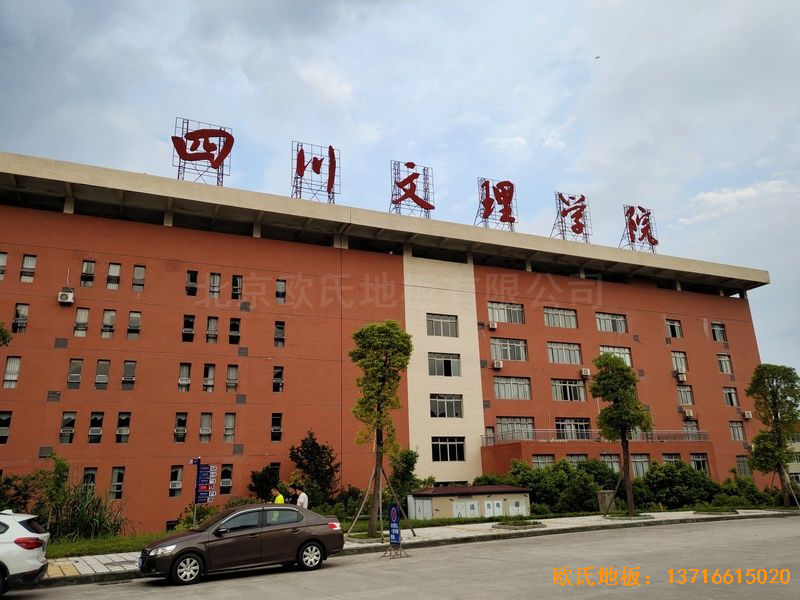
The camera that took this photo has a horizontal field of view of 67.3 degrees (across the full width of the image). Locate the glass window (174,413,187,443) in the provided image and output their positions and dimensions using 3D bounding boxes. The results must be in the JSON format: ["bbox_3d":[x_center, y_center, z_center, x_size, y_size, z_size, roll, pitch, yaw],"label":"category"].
[{"bbox_3d":[-14.712,8.585,40.446,0.699,1.965,0.150,6,-19,-22],"label":"glass window"}]

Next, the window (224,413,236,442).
[{"bbox_3d":[-12.305,9.236,43.533,0.730,2.023,0.180,5,-18,-23],"label":"window"}]

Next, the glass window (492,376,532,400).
[{"bbox_3d":[10.183,7.989,54.028,3.811,2.027,0.180,5,-18,-23],"label":"glass window"}]

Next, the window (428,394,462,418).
[{"bbox_3d":[3.800,8.610,48.666,2.865,1.871,0.150,6,-19,-22],"label":"window"}]

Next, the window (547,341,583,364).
[{"bbox_3d":[14.551,4.743,53.053,3.534,1.863,0.150,5,-19,-23],"label":"window"}]

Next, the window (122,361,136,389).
[{"bbox_3d":[-18.156,5.081,40.344,0.670,2.008,0.160,5,-18,-22],"label":"window"}]

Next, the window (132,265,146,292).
[{"bbox_3d":[-18.353,-1.519,42.347,0.729,1.980,0.160,5,-18,-22],"label":"window"}]

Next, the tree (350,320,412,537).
[{"bbox_3d":[-0.657,4.353,21.330,2.250,7.470,2.250,-2,-17,-1],"label":"tree"}]

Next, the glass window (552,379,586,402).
[{"bbox_3d":[15.165,8.100,53.880,3.677,1.974,0.160,5,-18,-22],"label":"glass window"}]

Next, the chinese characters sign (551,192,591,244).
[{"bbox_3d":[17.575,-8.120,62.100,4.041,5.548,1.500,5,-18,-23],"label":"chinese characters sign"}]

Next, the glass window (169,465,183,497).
[{"bbox_3d":[-14.466,11.730,38.919,0.719,1.920,0.150,5,-18,-22],"label":"glass window"}]

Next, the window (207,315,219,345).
[{"bbox_3d":[-13.424,2.166,43.108,0.732,1.941,0.150,6,-19,-22],"label":"window"}]

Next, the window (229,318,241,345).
[{"bbox_3d":[-11.563,2.243,42.175,0.729,1.844,0.150,5,-19,-23],"label":"window"}]

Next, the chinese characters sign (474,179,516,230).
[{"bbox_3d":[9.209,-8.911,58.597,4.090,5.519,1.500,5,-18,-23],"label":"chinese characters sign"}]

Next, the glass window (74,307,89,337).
[{"bbox_3d":[-20.817,1.473,39.372,0.726,1.927,0.150,5,-18,-22],"label":"glass window"}]

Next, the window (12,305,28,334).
[{"bbox_3d":[-24.324,1.202,38.577,0.707,1.955,0.150,6,-19,-22],"label":"window"}]

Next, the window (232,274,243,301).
[{"bbox_3d":[-12.923,-0.995,47.817,0.770,2.051,0.200,5,-18,-22],"label":"window"}]

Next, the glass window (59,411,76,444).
[{"bbox_3d":[-21.797,8.406,39.538,0.741,2.014,0.180,5,-18,-23],"label":"glass window"}]

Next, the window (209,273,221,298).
[{"bbox_3d":[-14.491,-1.107,47.170,0.770,2.051,0.200,5,-18,-22],"label":"window"}]

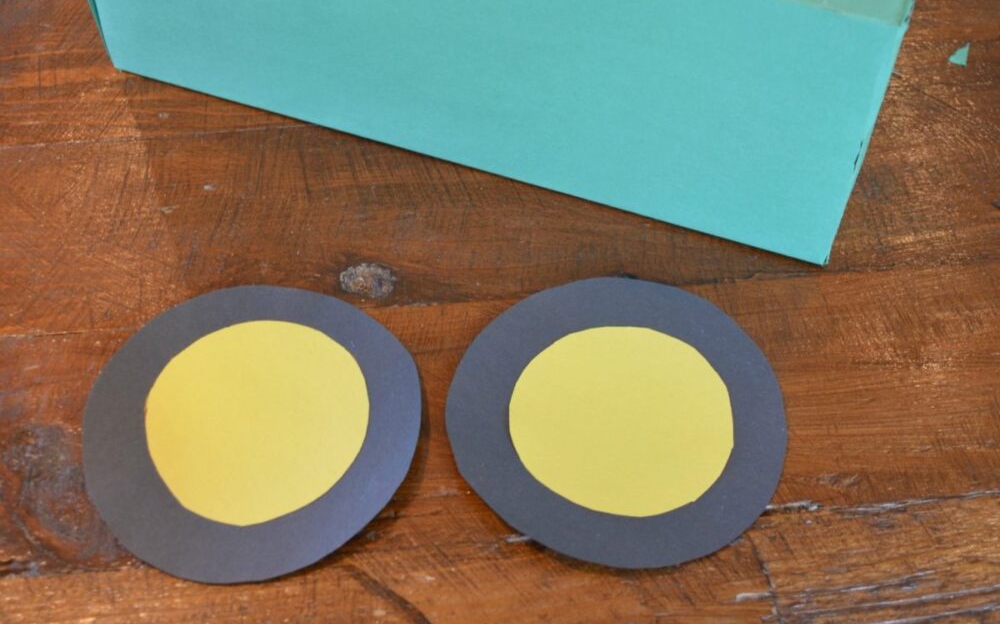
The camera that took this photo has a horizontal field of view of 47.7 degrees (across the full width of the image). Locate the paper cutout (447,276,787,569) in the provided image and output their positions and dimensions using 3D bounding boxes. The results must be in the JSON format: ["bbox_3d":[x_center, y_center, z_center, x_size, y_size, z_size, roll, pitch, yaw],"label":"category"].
[{"bbox_3d":[0.047,0.038,0.463,0.139,0.006,0.139,-2,55,0],"label":"paper cutout"}]

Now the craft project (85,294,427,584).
[{"bbox_3d":[-0.102,0.043,0.465,0.139,0.006,0.140,-2,55,0],"label":"craft project"}]

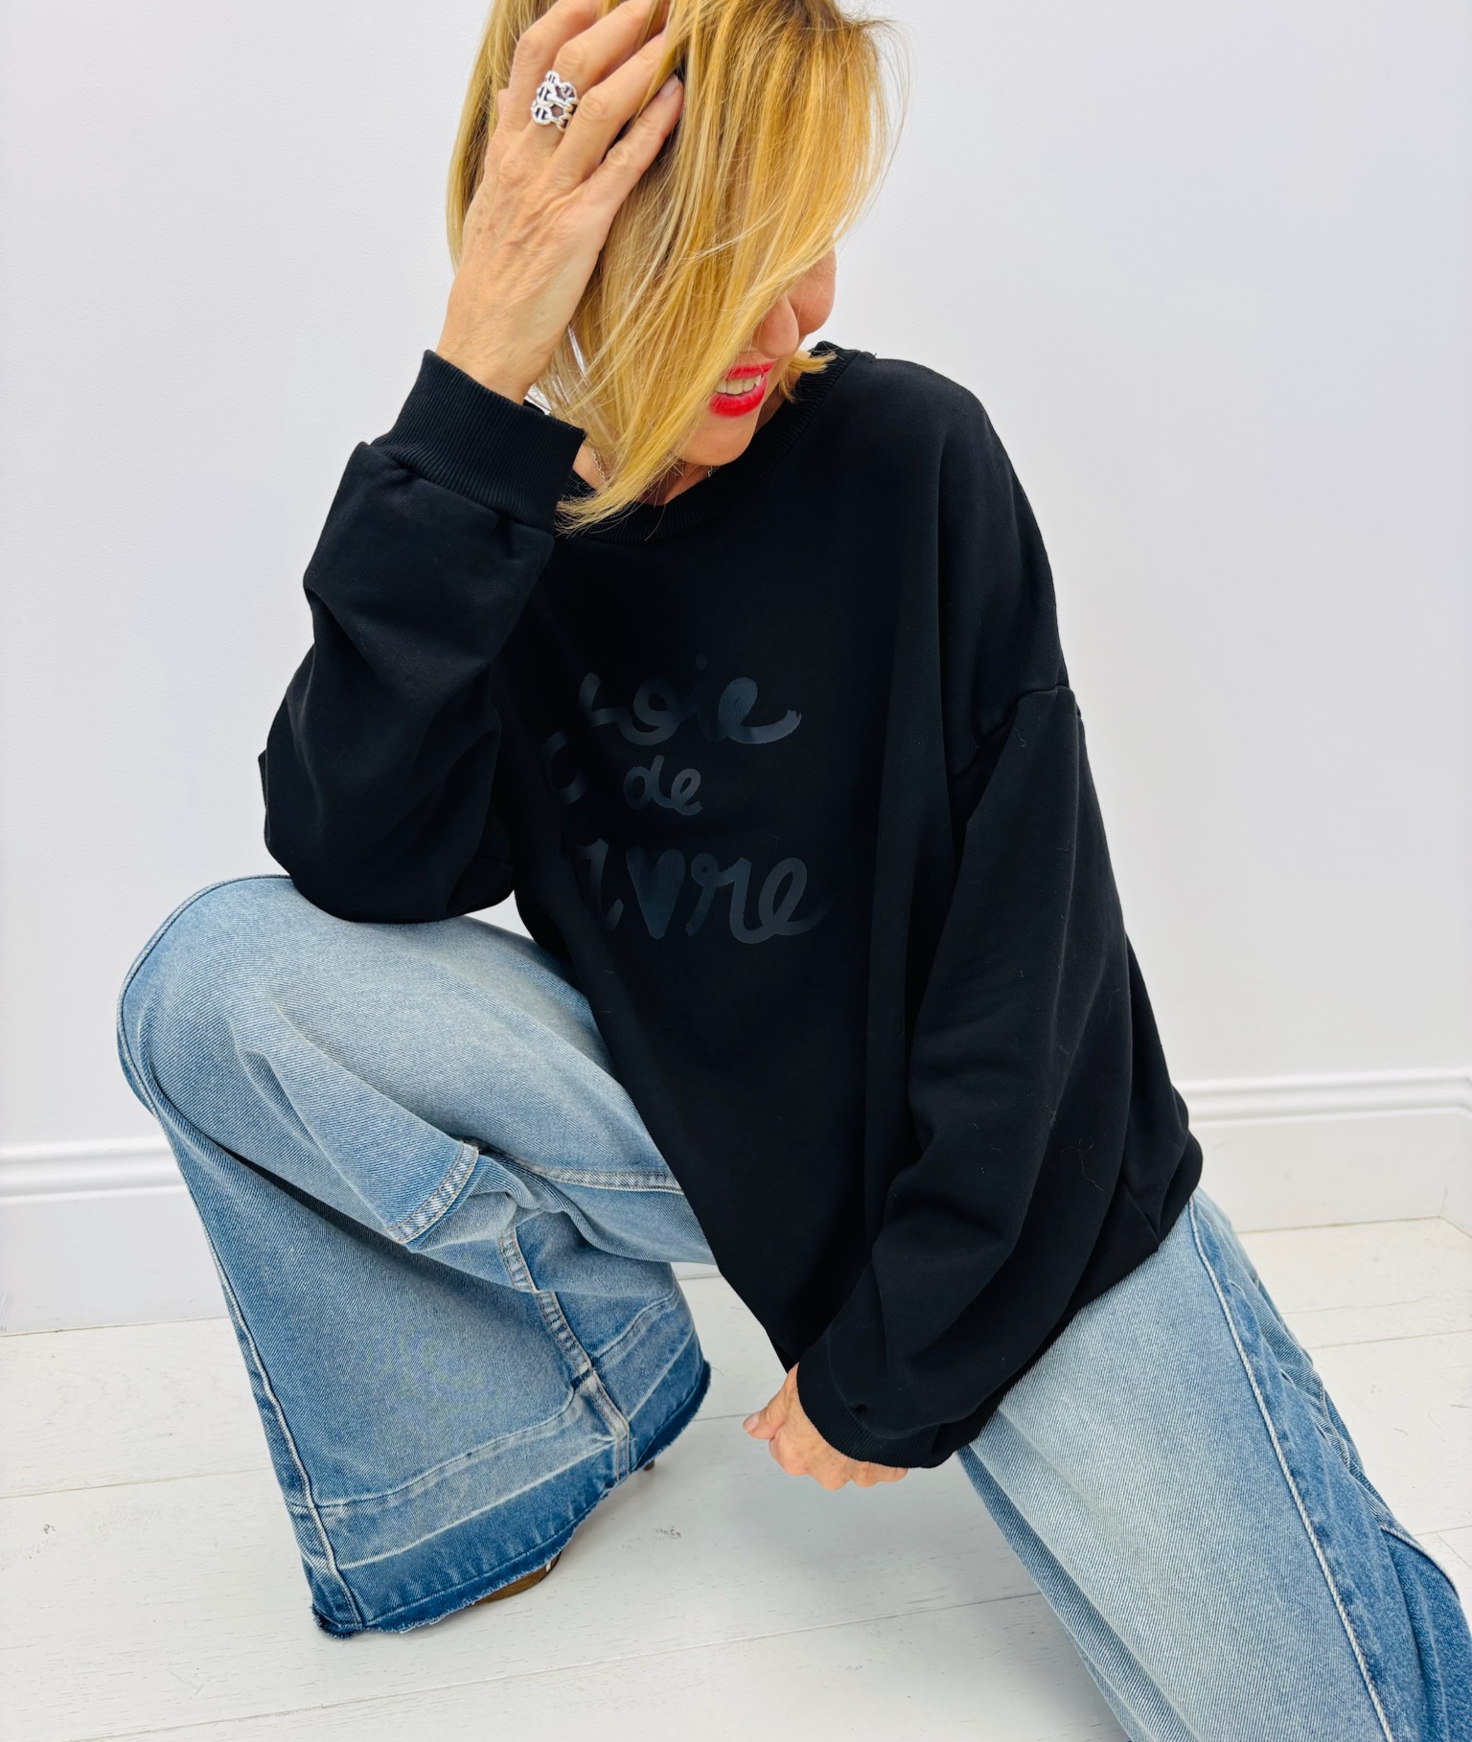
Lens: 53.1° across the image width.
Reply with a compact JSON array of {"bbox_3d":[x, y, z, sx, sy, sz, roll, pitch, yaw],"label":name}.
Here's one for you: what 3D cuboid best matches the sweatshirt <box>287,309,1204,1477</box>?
[{"bbox_3d":[0.010,0.000,0.945,0.480,0.680,0.470,3,21,36],"label":"sweatshirt"}]

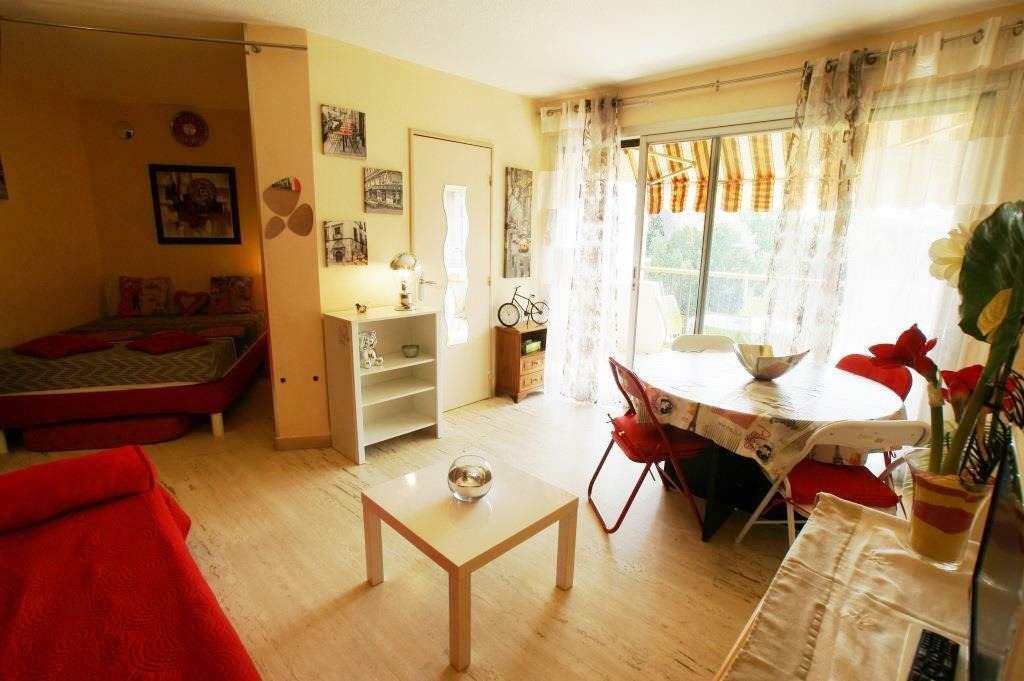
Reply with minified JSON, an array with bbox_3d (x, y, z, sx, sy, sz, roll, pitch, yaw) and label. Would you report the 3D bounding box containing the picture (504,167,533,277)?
[{"bbox_3d":[0.063,-0.979,3.843,0.300,0.890,0.030,-10,16,-42],"label":"picture"}]

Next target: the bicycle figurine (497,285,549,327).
[{"bbox_3d":[0.123,-0.298,4.032,0.490,0.340,0.100,-5,13,-26],"label":"bicycle figurine"}]

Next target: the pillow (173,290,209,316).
[{"bbox_3d":[-3.170,-0.366,4.497,0.330,0.260,0.120,-1,11,-10],"label":"pillow"}]

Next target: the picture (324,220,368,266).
[{"bbox_3d":[-1.038,-0.611,2.880,0.275,0.280,0.030,-10,16,-42],"label":"picture"}]

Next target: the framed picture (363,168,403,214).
[{"bbox_3d":[-0.837,-0.974,2.991,0.275,0.280,0.030,-10,16,-42],"label":"framed picture"}]

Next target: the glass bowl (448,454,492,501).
[{"bbox_3d":[-0.157,0.516,1.695,0.160,0.133,0.160,1,12,0],"label":"glass bowl"}]

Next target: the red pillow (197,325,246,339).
[{"bbox_3d":[-2.636,-0.082,4.126,0.400,0.110,0.380,-2,11,-15],"label":"red pillow"}]

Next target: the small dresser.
[{"bbox_3d":[0.074,0.181,4.023,0.370,0.610,0.320,-10,16,-41],"label":"small dresser"}]

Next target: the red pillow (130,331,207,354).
[{"bbox_3d":[-2.773,0.024,3.670,0.410,0.110,0.410,5,13,21],"label":"red pillow"}]

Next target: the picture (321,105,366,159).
[{"bbox_3d":[-1.005,-1.250,2.750,0.030,0.272,0.277,11,15,43],"label":"picture"}]

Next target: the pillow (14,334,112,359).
[{"bbox_3d":[-3.554,0.033,3.614,0.440,0.120,0.440,4,11,15],"label":"pillow"}]

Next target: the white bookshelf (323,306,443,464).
[{"bbox_3d":[-0.836,0.259,3.012,0.365,0.880,0.625,11,15,43],"label":"white bookshelf"}]

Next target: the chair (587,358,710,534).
[{"bbox_3d":[0.642,0.492,2.245,0.460,0.780,0.430,2,11,6],"label":"chair"}]

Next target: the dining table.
[{"bbox_3d":[1.119,0.515,2.157,1.090,0.740,1.090,1,12,0],"label":"dining table"}]

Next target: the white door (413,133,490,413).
[{"bbox_3d":[-0.437,-0.446,3.485,0.730,2.030,0.060,-10,16,-42],"label":"white door"}]

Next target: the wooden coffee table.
[{"bbox_3d":[-0.159,0.781,1.779,0.580,0.378,0.580,-9,15,-44],"label":"wooden coffee table"}]

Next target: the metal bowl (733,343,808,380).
[{"bbox_3d":[1.134,0.100,2.015,0.290,0.130,0.260,4,12,14],"label":"metal bowl"}]

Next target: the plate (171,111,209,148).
[{"bbox_3d":[-3.066,-2.006,4.323,0.345,0.345,0.040,-1,11,-10],"label":"plate"}]

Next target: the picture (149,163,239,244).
[{"bbox_3d":[-3.092,-1.326,4.450,0.720,0.700,0.030,-1,11,-10],"label":"picture"}]

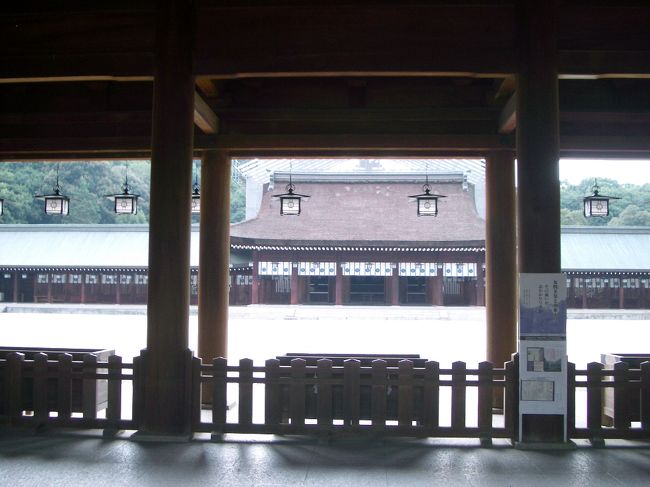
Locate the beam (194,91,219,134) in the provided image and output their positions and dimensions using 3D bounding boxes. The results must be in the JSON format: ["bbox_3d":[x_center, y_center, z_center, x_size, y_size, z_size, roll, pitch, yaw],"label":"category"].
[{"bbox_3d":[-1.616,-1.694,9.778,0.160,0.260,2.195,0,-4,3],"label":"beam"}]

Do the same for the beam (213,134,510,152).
[{"bbox_3d":[0.488,-1.410,10.810,4.143,0.250,0.220,0,-4,3],"label":"beam"}]

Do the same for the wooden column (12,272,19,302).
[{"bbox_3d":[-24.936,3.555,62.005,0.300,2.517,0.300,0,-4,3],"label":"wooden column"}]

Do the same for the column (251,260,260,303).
[{"bbox_3d":[-5.043,2.783,55.840,0.450,3.319,0.450,0,-4,3],"label":"column"}]

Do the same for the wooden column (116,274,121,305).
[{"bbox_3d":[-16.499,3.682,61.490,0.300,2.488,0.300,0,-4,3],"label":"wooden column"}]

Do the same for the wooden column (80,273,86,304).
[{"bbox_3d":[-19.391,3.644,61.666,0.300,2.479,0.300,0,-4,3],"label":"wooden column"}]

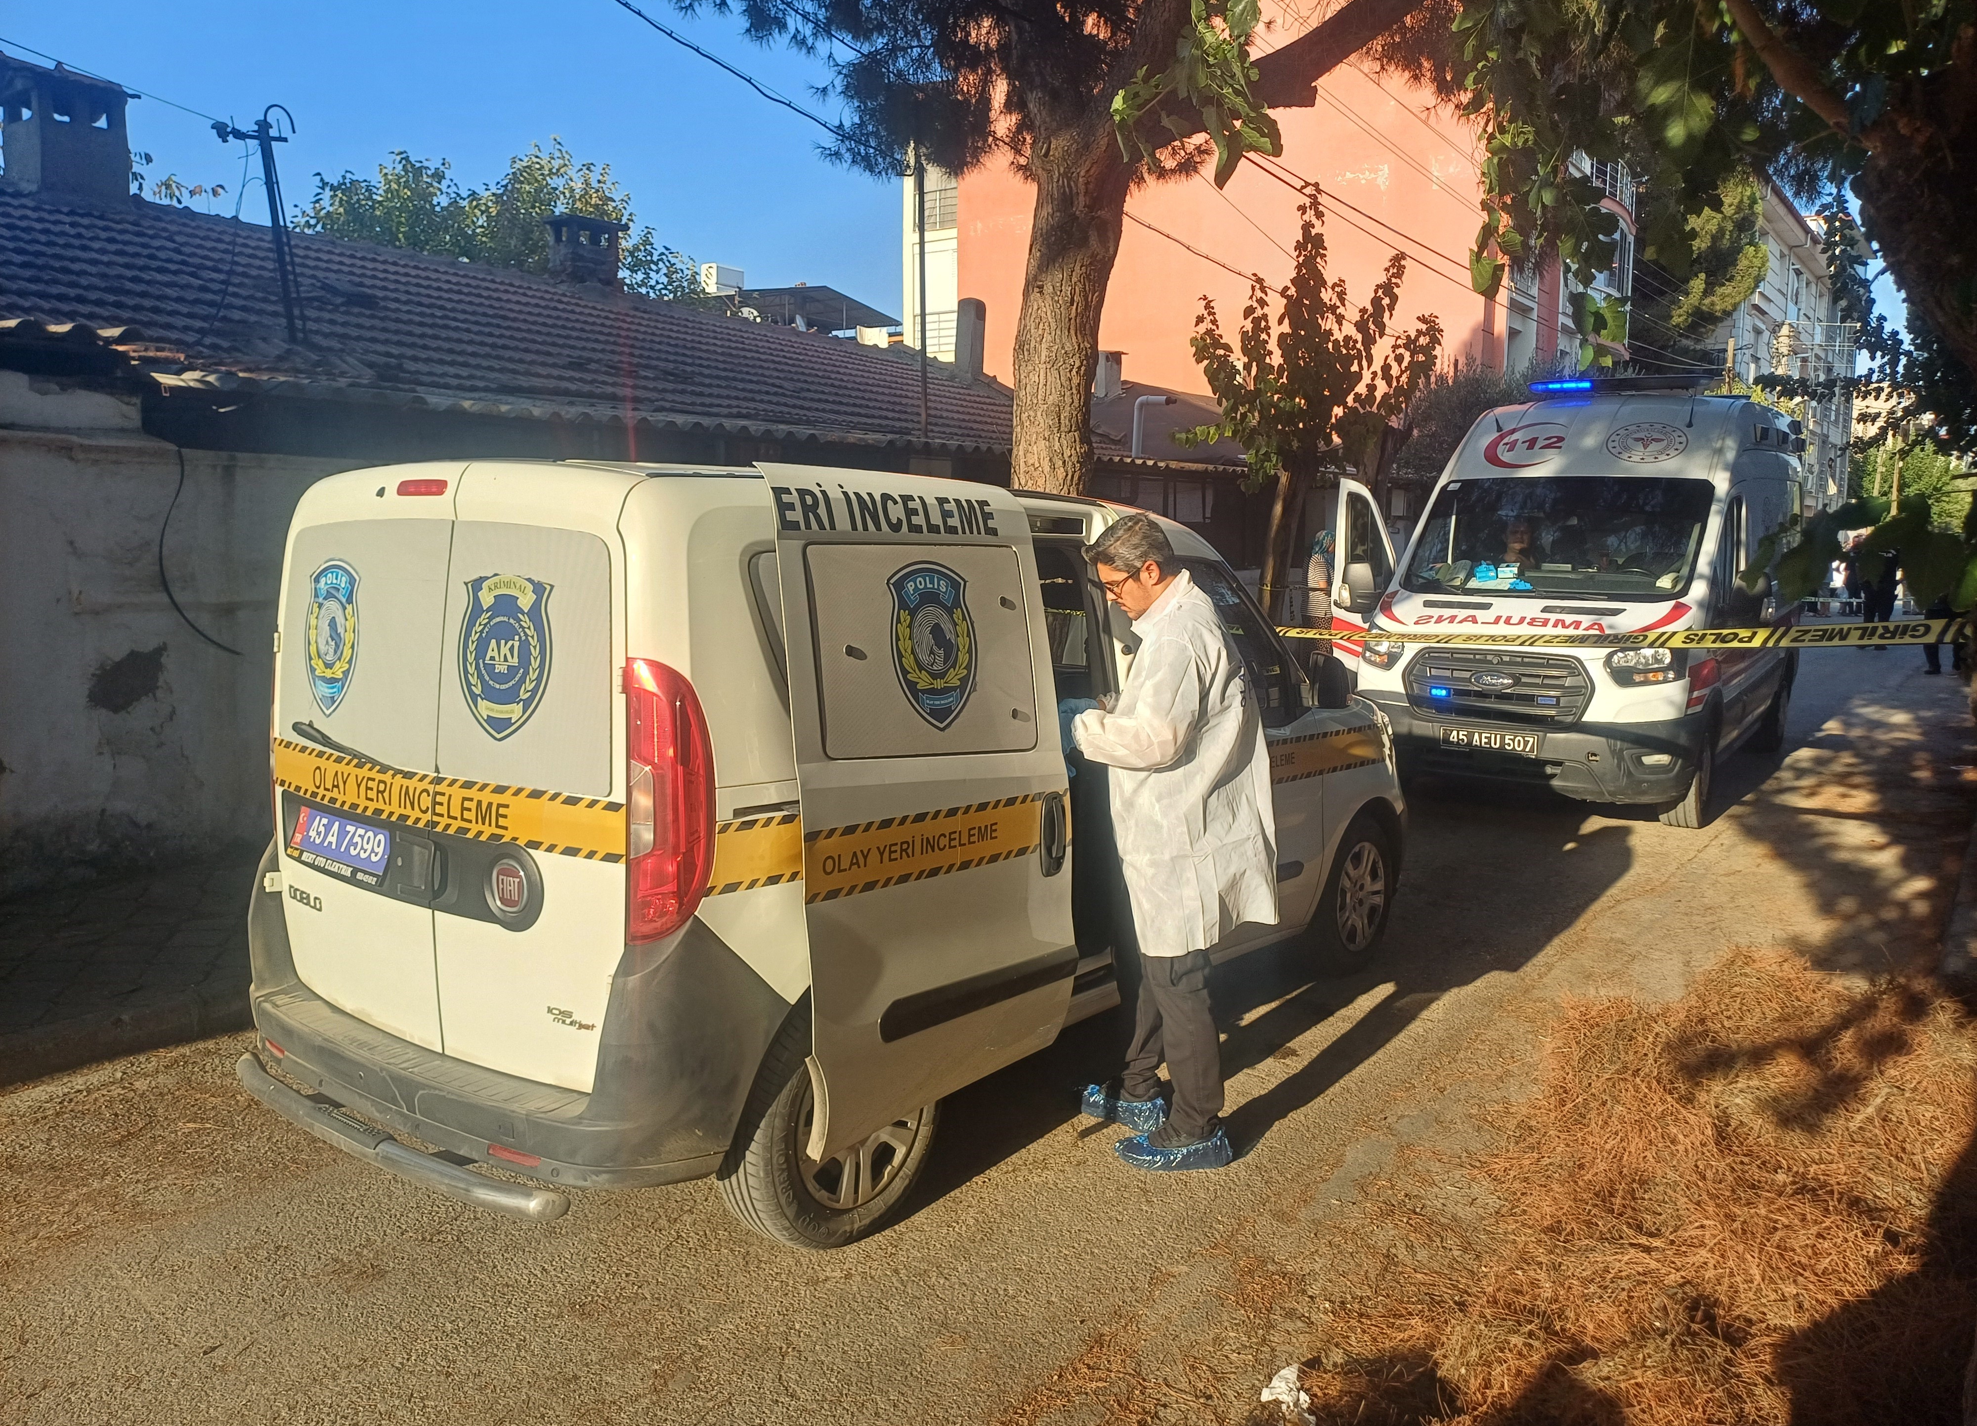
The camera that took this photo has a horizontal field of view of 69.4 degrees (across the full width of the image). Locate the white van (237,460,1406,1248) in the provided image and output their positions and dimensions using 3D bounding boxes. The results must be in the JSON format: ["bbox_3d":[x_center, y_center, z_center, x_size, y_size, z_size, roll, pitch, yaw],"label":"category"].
[{"bbox_3d":[-0.040,0.144,4.870,1.900,1.850,4.390,6,9,38],"label":"white van"}]

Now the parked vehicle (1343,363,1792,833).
[{"bbox_3d":[4.550,-0.941,10.460,2.180,2.760,5.980,6,9,35],"label":"parked vehicle"}]

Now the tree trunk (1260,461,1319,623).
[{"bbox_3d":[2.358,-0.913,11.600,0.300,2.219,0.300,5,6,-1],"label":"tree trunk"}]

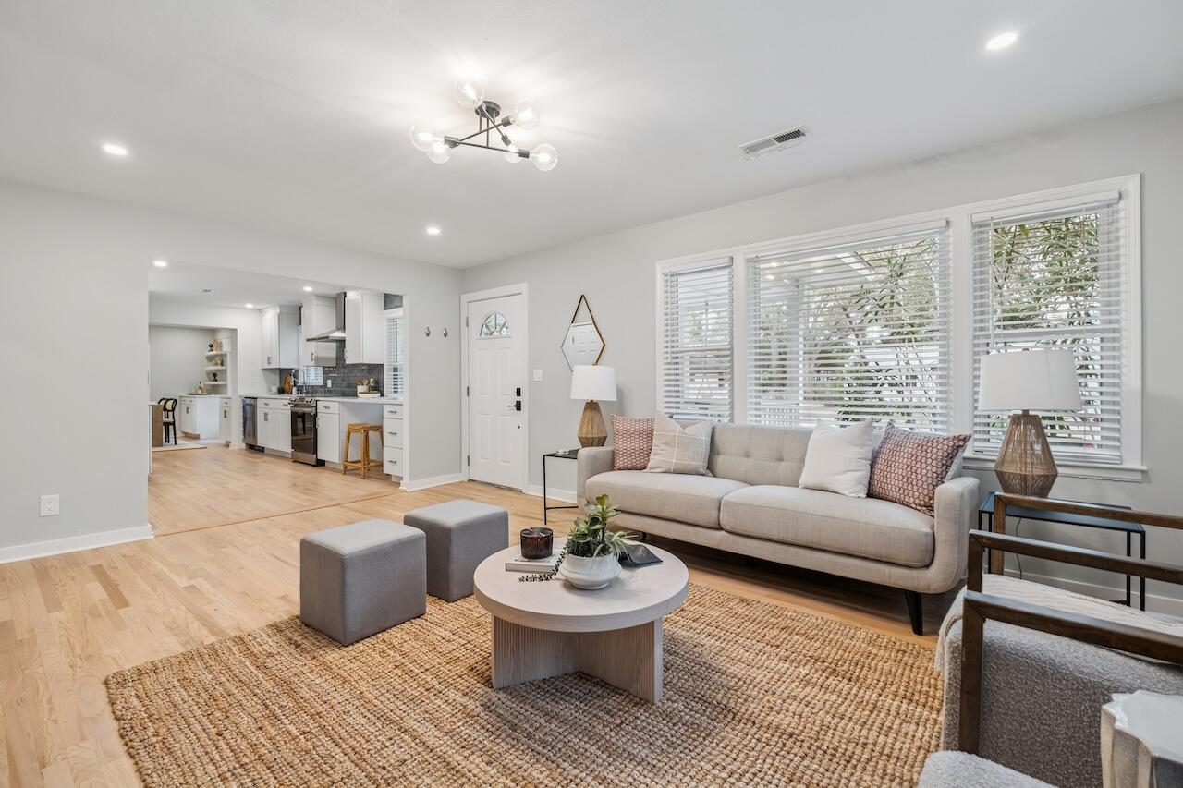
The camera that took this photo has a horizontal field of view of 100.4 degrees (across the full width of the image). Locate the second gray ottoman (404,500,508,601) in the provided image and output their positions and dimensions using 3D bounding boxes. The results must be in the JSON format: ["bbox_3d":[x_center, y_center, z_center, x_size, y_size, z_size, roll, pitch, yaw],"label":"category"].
[{"bbox_3d":[-0.728,0.836,2.701,0.390,0.390,0.385,1,1,39],"label":"second gray ottoman"}]

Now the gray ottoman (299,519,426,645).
[{"bbox_3d":[-1.051,0.842,2.292,0.390,0.390,0.385,1,1,39],"label":"gray ottoman"}]

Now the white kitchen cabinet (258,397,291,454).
[{"bbox_3d":[-4.667,0.476,7.763,1.430,0.800,0.600,1,1,39],"label":"white kitchen cabinet"}]

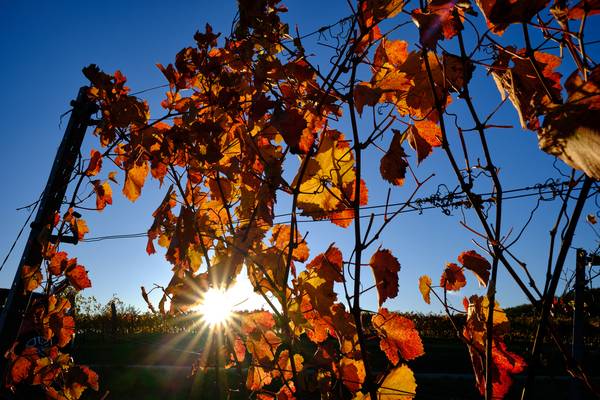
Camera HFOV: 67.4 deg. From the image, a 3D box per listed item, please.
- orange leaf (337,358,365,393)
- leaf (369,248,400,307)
[{"bbox_3d":[0.122,0.414,1.069,0.062,0.086,0.030,-1,-15,3],"label":"orange leaf"},{"bbox_3d":[0.181,0.166,0.963,0.062,0.122,0.050,2,-15,-9],"label":"leaf"}]

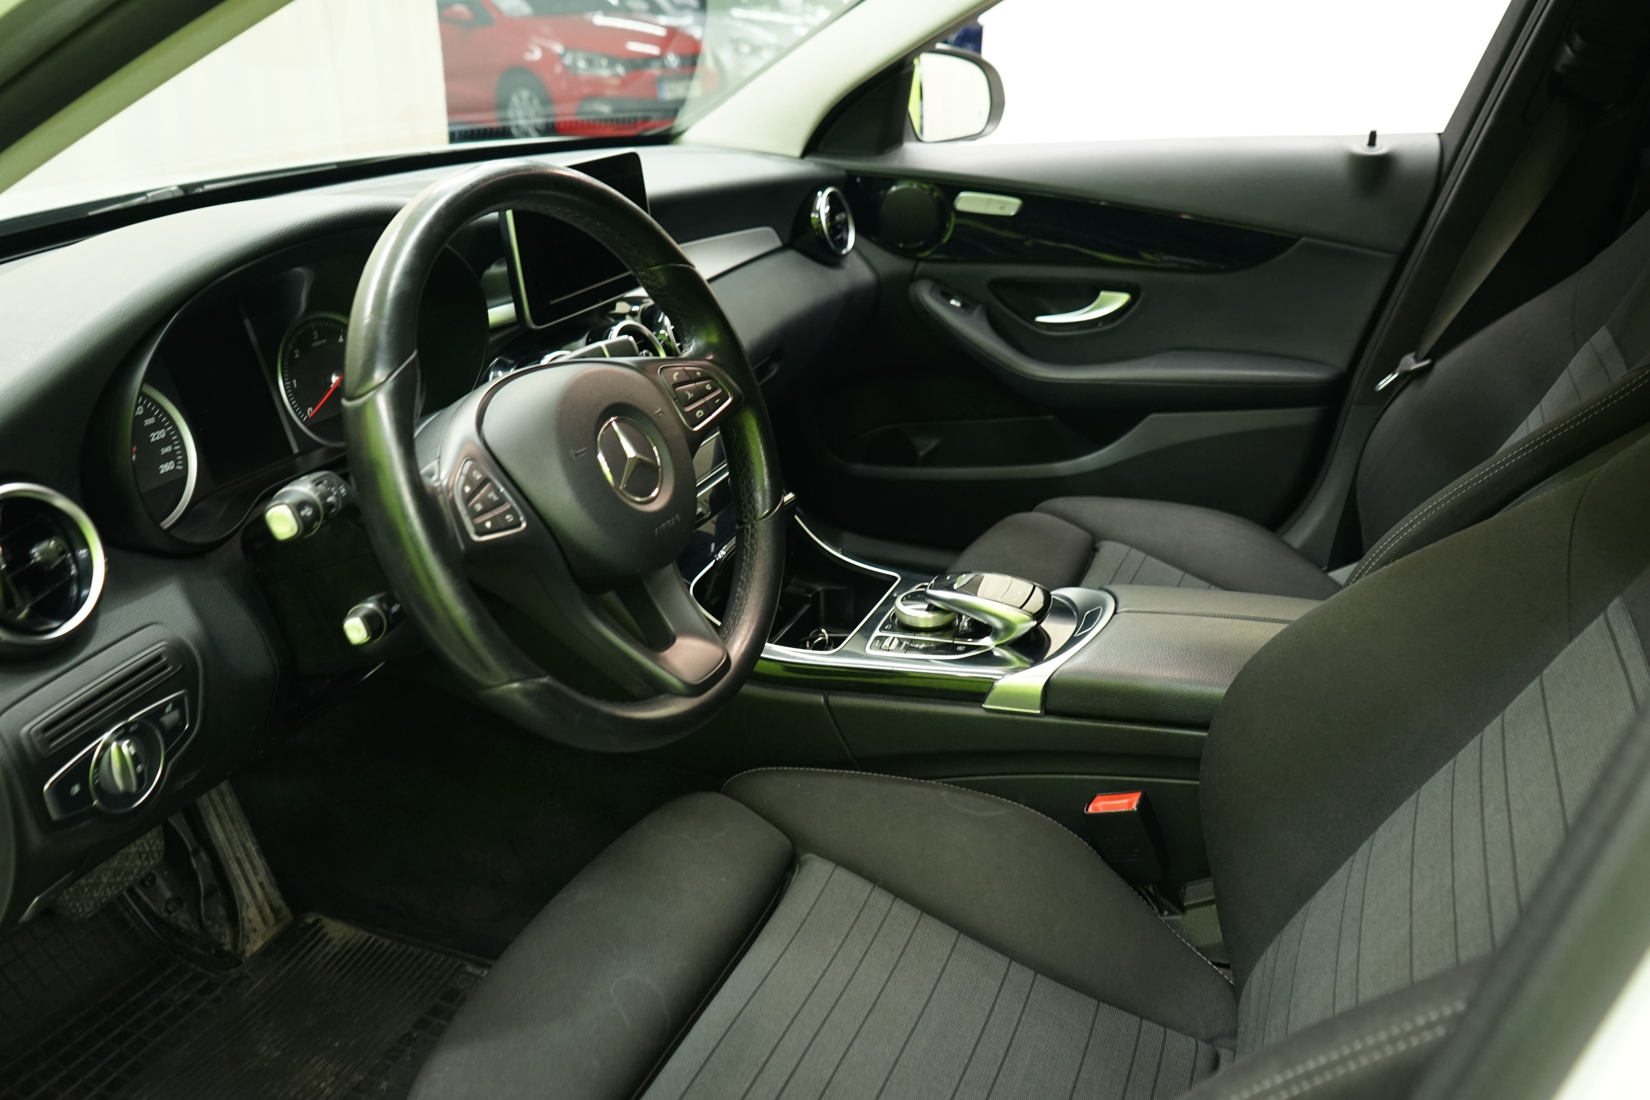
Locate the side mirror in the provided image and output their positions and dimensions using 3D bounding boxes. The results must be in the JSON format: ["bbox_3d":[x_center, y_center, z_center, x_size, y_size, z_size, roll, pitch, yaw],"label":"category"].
[{"bbox_3d":[0.193,-0.685,1.937,0.115,0.145,0.195,16,30,34],"label":"side mirror"}]

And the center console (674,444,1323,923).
[{"bbox_3d":[0.159,0.110,1.201,0.720,0.340,0.260,9,27,23],"label":"center console"}]

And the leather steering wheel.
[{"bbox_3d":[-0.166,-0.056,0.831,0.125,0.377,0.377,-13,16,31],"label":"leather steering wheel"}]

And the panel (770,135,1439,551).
[{"bbox_3d":[0.320,-0.255,1.800,0.880,0.640,0.140,9,27,23],"label":"panel"}]

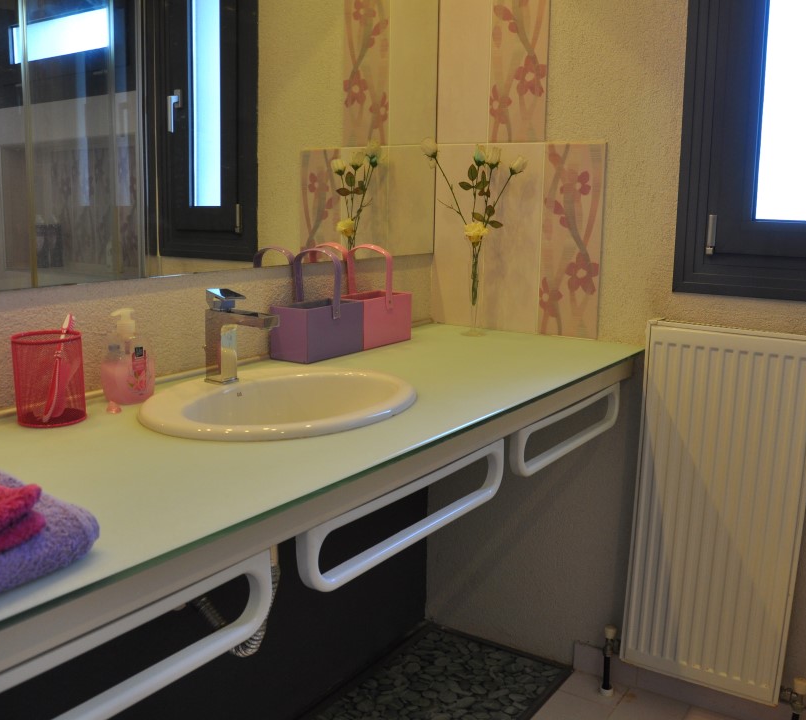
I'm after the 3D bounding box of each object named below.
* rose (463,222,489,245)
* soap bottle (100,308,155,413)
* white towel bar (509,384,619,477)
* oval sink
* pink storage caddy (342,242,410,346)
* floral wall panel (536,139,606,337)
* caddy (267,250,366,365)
[{"bbox_3d":[0.190,-0.334,2.131,0.066,0.056,0.066,1,11,0],"label":"rose"},{"bbox_3d":[-0.487,-0.011,1.456,0.070,0.166,0.095,8,14,35],"label":"soap bottle"},{"bbox_3d":[0.356,0.140,1.722,0.024,0.105,0.515,8,14,35],"label":"white towel bar"},{"bbox_3d":[-0.209,0.140,1.481,0.425,0.170,0.560,8,14,35],"label":"oval sink"},{"bbox_3d":[-0.076,-0.165,2.040,0.098,0.248,0.197,8,14,35],"label":"pink storage caddy"},{"bbox_3d":[0.445,-0.309,2.126,0.166,0.505,0.012,8,14,35],"label":"floral wall panel"},{"bbox_3d":[-0.194,-0.134,1.882,0.098,0.248,0.199,8,14,35],"label":"caddy"}]

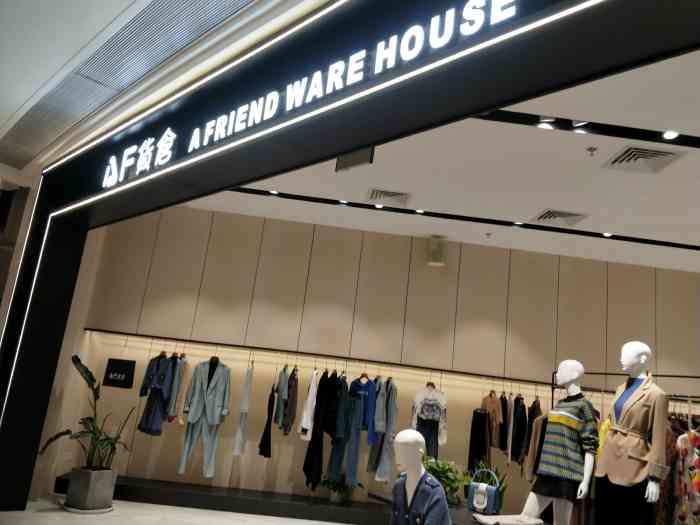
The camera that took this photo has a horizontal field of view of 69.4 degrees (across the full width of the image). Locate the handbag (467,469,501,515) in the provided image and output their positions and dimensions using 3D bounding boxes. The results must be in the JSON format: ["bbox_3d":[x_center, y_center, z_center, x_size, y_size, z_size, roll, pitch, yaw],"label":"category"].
[{"bbox_3d":[1.071,1.837,4.055,0.235,0.340,0.120,1,-13,24],"label":"handbag"}]

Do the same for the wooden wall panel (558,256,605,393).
[{"bbox_3d":[2.712,0.691,5.920,0.590,1.501,0.050,7,-12,-2],"label":"wooden wall panel"}]

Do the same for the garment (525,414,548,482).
[{"bbox_3d":[1.666,1.652,4.490,0.140,0.620,0.400,10,-12,-18],"label":"garment"}]

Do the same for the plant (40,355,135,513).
[{"bbox_3d":[-2.558,1.652,4.963,0.820,1.400,0.700,7,-11,-3],"label":"plant"}]

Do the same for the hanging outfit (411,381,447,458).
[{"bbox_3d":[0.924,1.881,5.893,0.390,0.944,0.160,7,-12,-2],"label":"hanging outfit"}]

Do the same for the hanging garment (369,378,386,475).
[{"bbox_3d":[0.321,1.875,5.860,0.130,1.043,0.400,8,-12,-8],"label":"hanging garment"}]

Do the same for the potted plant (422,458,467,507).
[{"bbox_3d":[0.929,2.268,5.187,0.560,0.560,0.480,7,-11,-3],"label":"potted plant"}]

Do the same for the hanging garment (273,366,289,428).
[{"bbox_3d":[-0.790,1.530,5.787,0.110,0.674,0.400,7,-12,-2],"label":"hanging garment"}]

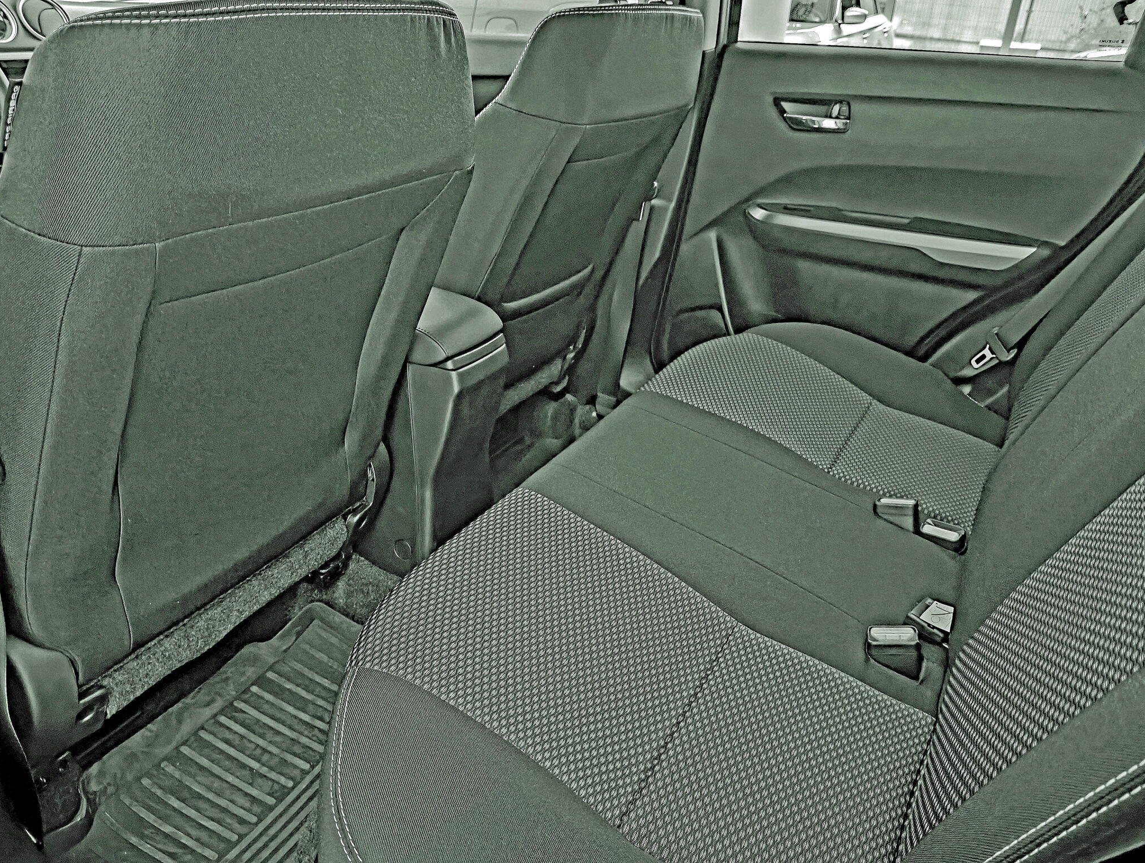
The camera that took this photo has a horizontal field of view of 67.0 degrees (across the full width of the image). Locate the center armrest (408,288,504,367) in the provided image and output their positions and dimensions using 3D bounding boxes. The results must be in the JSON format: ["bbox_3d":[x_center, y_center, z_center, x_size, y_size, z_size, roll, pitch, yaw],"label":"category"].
[{"bbox_3d":[-0.260,-0.178,1.320,0.287,0.071,0.163,15,29,25],"label":"center armrest"}]

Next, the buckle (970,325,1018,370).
[{"bbox_3d":[0.727,-0.143,1.500,0.019,0.073,0.058,30,35,-31],"label":"buckle"}]

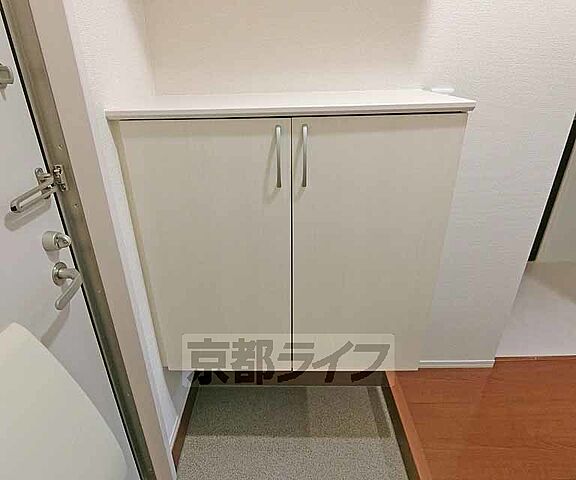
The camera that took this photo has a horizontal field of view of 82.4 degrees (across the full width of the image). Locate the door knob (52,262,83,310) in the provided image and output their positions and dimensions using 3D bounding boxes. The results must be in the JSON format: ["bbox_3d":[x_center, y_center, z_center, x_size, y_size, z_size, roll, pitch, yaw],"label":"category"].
[{"bbox_3d":[-0.513,0.096,0.747,0.056,0.064,0.128,0,23,1],"label":"door knob"}]

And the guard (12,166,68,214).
[{"bbox_3d":[-0.521,-0.107,0.689,0.043,0.063,0.178,0,23,1],"label":"guard"}]

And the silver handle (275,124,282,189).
[{"bbox_3d":[-0.021,-0.203,0.812,0.013,0.150,0.028,0,23,1],"label":"silver handle"}]

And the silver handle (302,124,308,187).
[{"bbox_3d":[0.044,-0.205,0.811,0.013,0.150,0.028,0,23,1],"label":"silver handle"}]

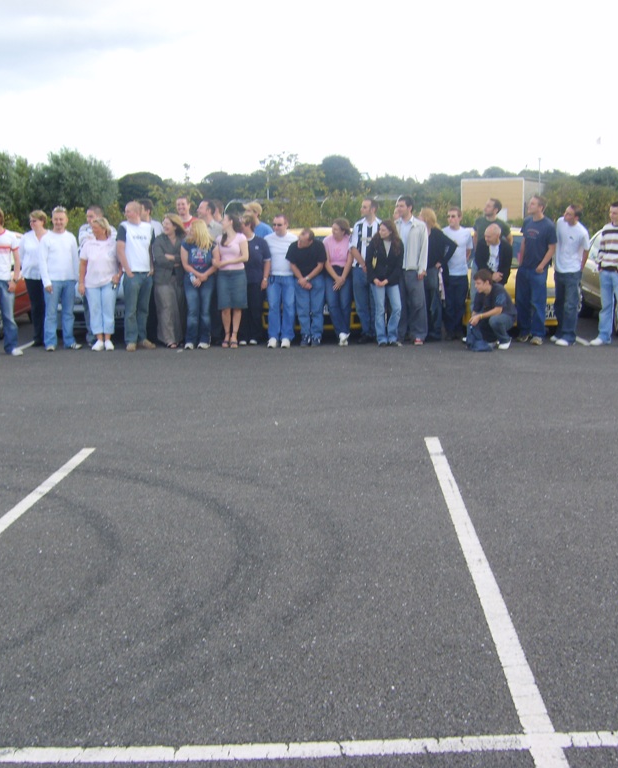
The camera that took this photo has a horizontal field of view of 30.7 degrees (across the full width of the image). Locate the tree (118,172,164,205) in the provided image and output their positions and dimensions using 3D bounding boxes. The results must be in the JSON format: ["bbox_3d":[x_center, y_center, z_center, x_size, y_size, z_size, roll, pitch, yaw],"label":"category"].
[{"bbox_3d":[-13.884,-14.803,93.825,4.700,5.935,4.700,-2,8,-8],"label":"tree"}]

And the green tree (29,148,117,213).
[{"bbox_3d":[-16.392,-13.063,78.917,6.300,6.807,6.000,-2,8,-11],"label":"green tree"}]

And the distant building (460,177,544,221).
[{"bbox_3d":[13.750,-12.146,79.007,4.513,4.281,6.500,3,9,26],"label":"distant building"}]

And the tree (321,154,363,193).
[{"bbox_3d":[2.880,-16.405,98.673,4.200,7.342,4.200,0,8,2],"label":"tree"}]

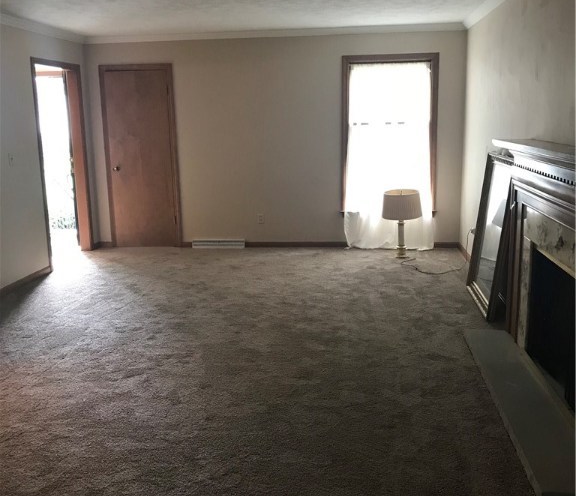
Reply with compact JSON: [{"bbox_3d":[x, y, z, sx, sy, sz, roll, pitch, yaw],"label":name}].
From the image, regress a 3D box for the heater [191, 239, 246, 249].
[{"bbox_3d":[-0.814,-0.050,7.314,0.638,0.096,0.060,0,12,7],"label":"heater"}]

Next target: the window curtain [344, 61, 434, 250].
[{"bbox_3d":[1.126,-0.988,6.843,0.994,2.050,0.100,0,12,7],"label":"window curtain"}]

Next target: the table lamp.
[{"bbox_3d":[1.208,-0.256,6.599,0.420,0.723,0.420,0,12,7],"label":"table lamp"}]

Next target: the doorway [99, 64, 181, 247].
[{"bbox_3d":[-1.703,-1.040,7.235,0.840,2.089,0.080,0,12,7],"label":"doorway"}]

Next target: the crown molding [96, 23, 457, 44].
[{"bbox_3d":[-0.228,-2.323,6.725,4.245,0.090,0.080,0,12,7],"label":"crown molding"}]

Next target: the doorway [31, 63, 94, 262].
[{"bbox_3d":[-2.433,-0.900,6.659,0.150,2.103,1.013,0,12,7],"label":"doorway"}]

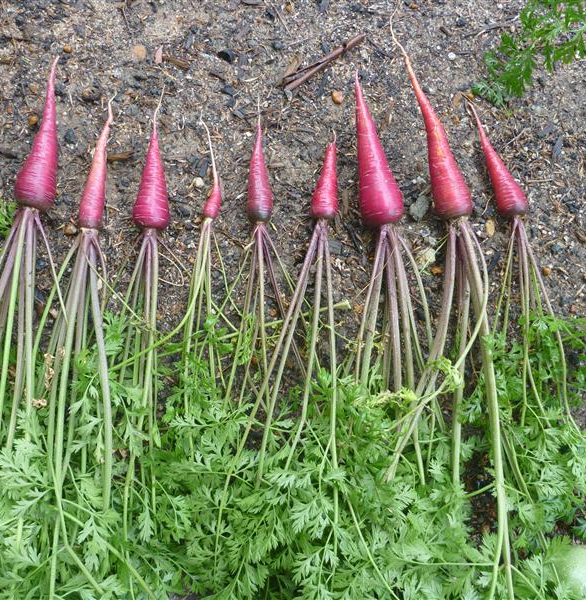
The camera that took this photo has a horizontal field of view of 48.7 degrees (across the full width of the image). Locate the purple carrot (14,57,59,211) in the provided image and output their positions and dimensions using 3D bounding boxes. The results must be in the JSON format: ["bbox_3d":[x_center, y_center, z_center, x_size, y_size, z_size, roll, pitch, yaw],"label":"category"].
[{"bbox_3d":[-0.274,-0.194,0.716,0.048,0.043,0.205,-2,68,-1],"label":"purple carrot"}]

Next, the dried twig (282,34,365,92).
[{"bbox_3d":[0.038,-0.281,0.768,0.121,0.014,0.018,-36,72,-13],"label":"dried twig"}]

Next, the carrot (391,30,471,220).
[{"bbox_3d":[0.147,-0.207,0.722,0.046,0.042,0.258,-10,68,-4],"label":"carrot"}]

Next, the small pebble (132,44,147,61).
[{"bbox_3d":[-0.184,-0.297,0.776,0.017,0.011,0.020,0,68,0],"label":"small pebble"}]

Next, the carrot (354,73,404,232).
[{"bbox_3d":[0.084,-0.174,0.707,0.046,0.045,0.205,-5,68,-2],"label":"carrot"}]

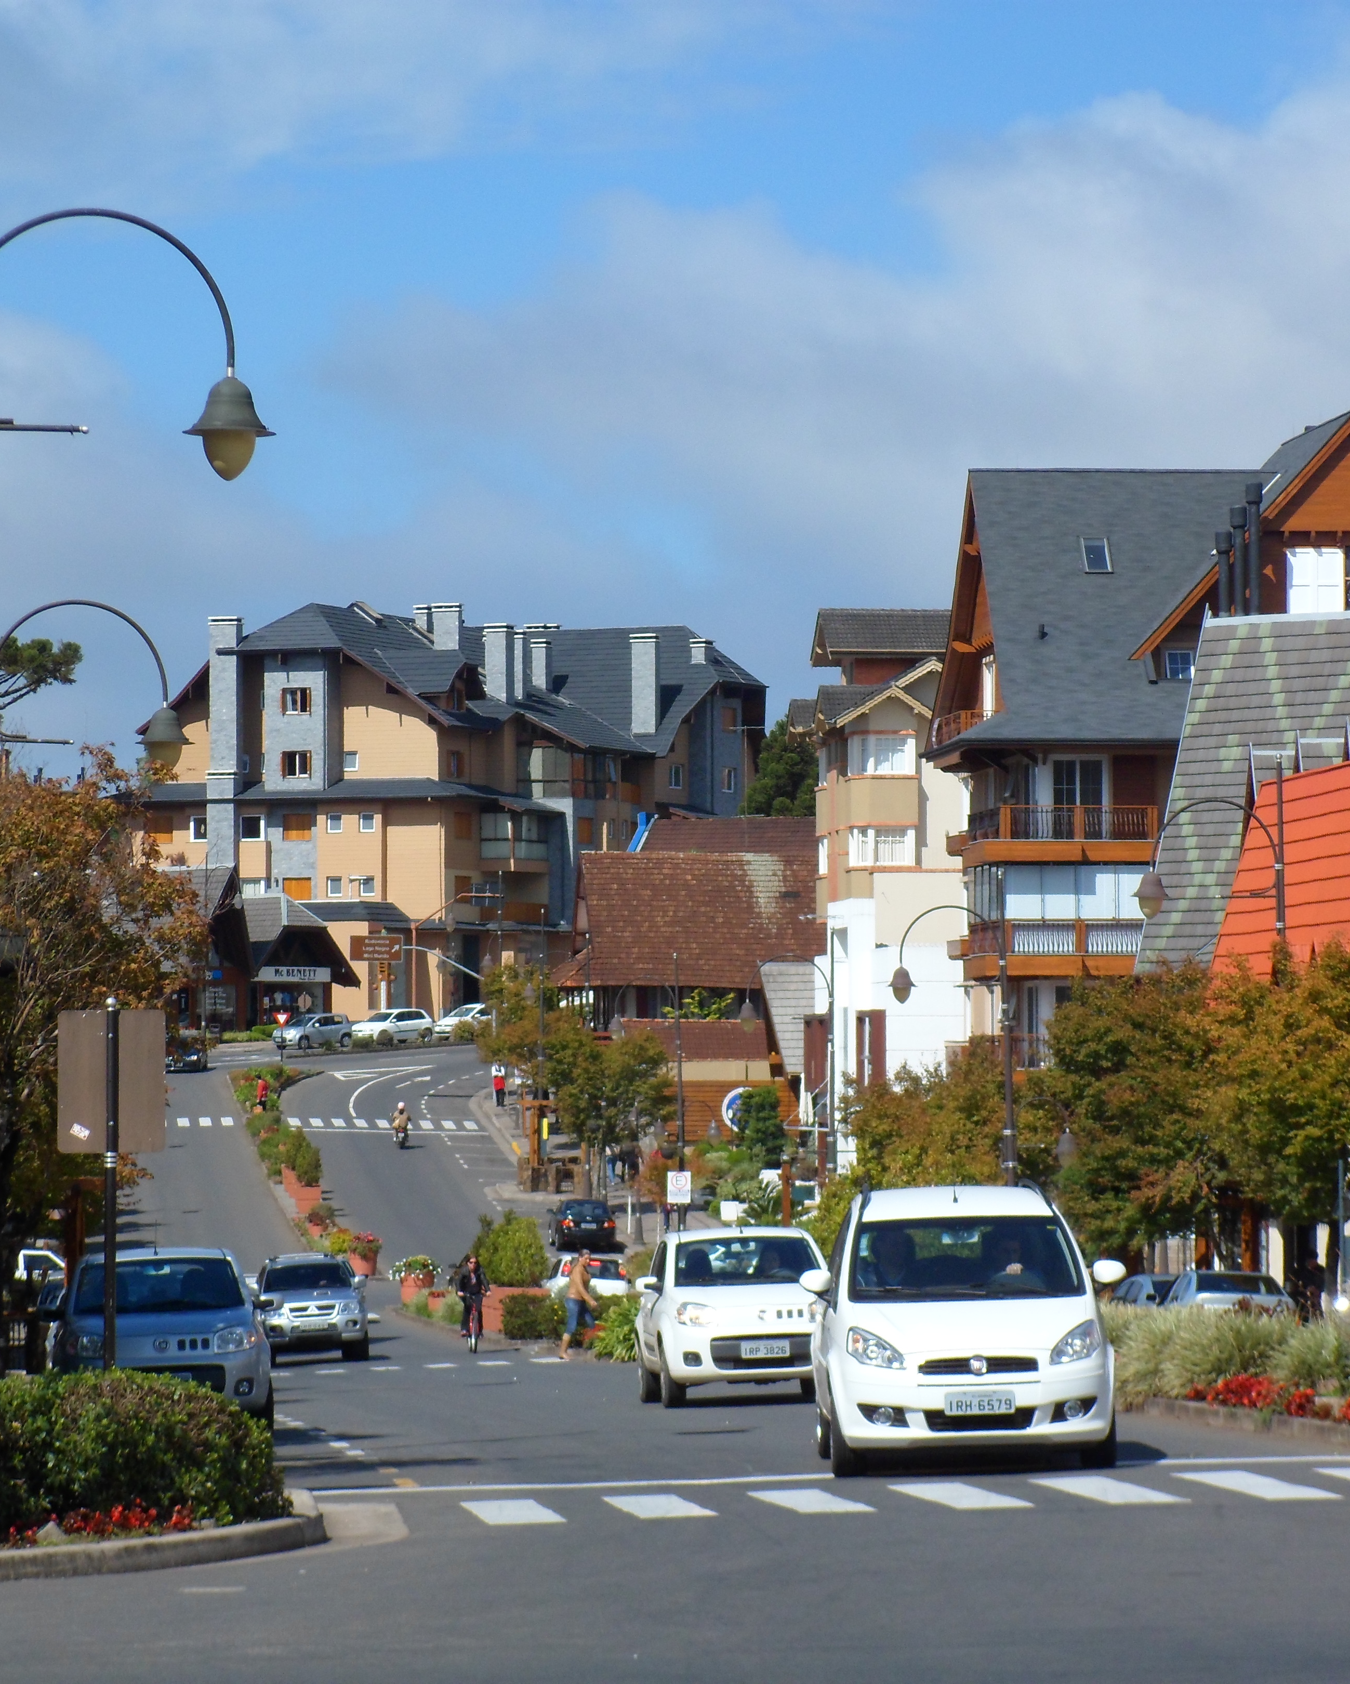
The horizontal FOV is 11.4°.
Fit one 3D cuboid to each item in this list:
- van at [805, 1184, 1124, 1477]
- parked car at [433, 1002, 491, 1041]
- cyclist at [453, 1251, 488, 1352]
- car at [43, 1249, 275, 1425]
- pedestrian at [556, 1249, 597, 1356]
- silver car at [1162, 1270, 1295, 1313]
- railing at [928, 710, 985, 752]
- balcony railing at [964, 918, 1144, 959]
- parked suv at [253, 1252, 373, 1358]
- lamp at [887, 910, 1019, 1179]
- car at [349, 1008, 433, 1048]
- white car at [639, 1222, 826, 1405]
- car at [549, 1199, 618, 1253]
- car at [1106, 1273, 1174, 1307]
[{"bbox_3d":[1.700,2.940,40.650,1.720,1.690,3.930,0,-3,-1],"label":"van"},{"bbox_3d":[-8.870,8.130,302.000,4.100,1.550,1.720,1,-3,-42],"label":"parked car"},{"bbox_3d":[-3.230,7.330,107.300,0.530,1.600,1.720,0,-3,-5],"label":"cyclist"},{"bbox_3d":[-4.000,3.910,52.700,1.640,1.490,3.770,0,-3,-5],"label":"car"},{"bbox_3d":[-1.500,7.058,103.000,0.600,1.680,0.500,0,-2,0],"label":"pedestrian"},{"bbox_3d":[7.980,6.860,97.000,1.670,1.430,4.100,0,-2,-2],"label":"silver car"},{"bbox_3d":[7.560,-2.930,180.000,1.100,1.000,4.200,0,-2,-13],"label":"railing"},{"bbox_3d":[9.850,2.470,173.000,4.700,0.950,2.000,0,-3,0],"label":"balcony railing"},{"bbox_3d":[-5.810,7.350,106.500,1.800,1.770,4.600,-3,-3,-6],"label":"parked suv"},{"bbox_3d":[4.987,4.861,121.000,2.400,8.400,0.550,0,-2,-3],"label":"lamp"},{"bbox_3d":[-12.057,7.923,288.000,1.680,1.480,3.950,-2,-3,44],"label":"car"},{"bbox_3d":[0.604,3.960,56.300,1.680,1.490,3.770,0,-3,-5],"label":"white car"},{"bbox_3d":[-2.810,11.790,208.300,1.740,1.470,4.500,0,1,-5],"label":"car"},{"bbox_3d":[7.850,7.680,108.500,1.700,1.460,4.150,0,-3,-8],"label":"car"}]

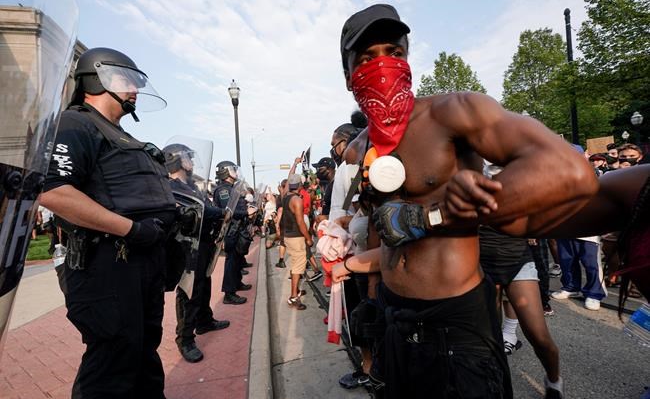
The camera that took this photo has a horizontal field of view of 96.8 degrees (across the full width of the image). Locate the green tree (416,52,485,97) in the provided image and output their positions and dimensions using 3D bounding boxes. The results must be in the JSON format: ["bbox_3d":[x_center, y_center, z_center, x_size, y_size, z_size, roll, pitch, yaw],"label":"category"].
[{"bbox_3d":[9.800,-5.300,22.000,6.800,11.900,6.800,-4,0,0],"label":"green tree"}]

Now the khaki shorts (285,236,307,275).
[{"bbox_3d":[-0.415,0.775,4.080,0.310,0.570,0.370,-4,0,-19],"label":"khaki shorts"}]

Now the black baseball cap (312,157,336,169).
[{"bbox_3d":[-0.006,-0.374,3.000,0.260,0.130,0.175,-4,0,-29],"label":"black baseball cap"}]

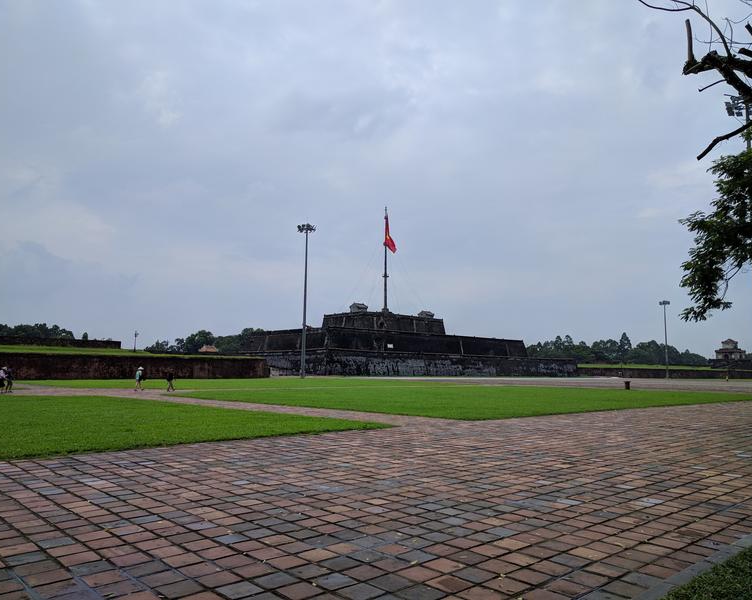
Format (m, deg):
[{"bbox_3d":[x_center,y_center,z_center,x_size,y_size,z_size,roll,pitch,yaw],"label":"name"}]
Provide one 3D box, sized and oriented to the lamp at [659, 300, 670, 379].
[{"bbox_3d":[85.963,11.687,177.974,2.800,22.900,2.800,1,-7,0],"label":"lamp"}]

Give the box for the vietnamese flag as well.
[{"bbox_3d":[4.482,-21.172,185.730,3.600,13.000,1.300,2,-7,-14],"label":"vietnamese flag"}]

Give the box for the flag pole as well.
[{"bbox_3d":[3.169,-12.457,185.714,1.800,33.400,1.800,1,-7,0],"label":"flag pole"}]

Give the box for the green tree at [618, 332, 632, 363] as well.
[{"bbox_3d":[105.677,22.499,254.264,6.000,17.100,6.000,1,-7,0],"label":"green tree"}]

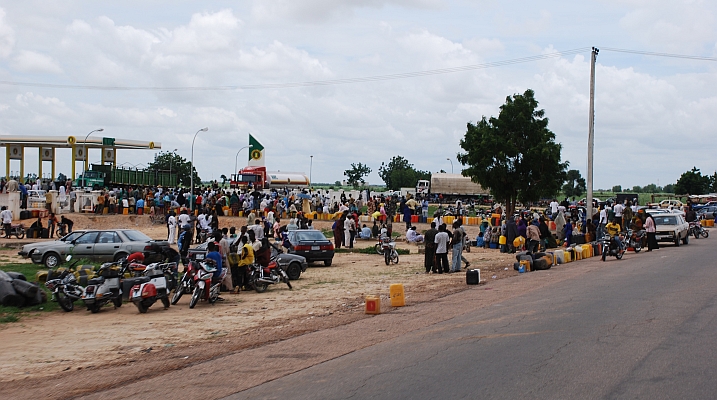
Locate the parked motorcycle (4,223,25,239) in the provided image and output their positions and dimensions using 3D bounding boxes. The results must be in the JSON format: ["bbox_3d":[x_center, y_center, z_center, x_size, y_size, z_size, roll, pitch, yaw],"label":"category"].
[{"bbox_3d":[-18.904,1.571,61.993,1.950,1.080,0.750,2,1,42],"label":"parked motorcycle"}]

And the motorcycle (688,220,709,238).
[{"bbox_3d":[18.751,1.622,62.500,0.720,1.050,1.900,1,1,-37],"label":"motorcycle"}]

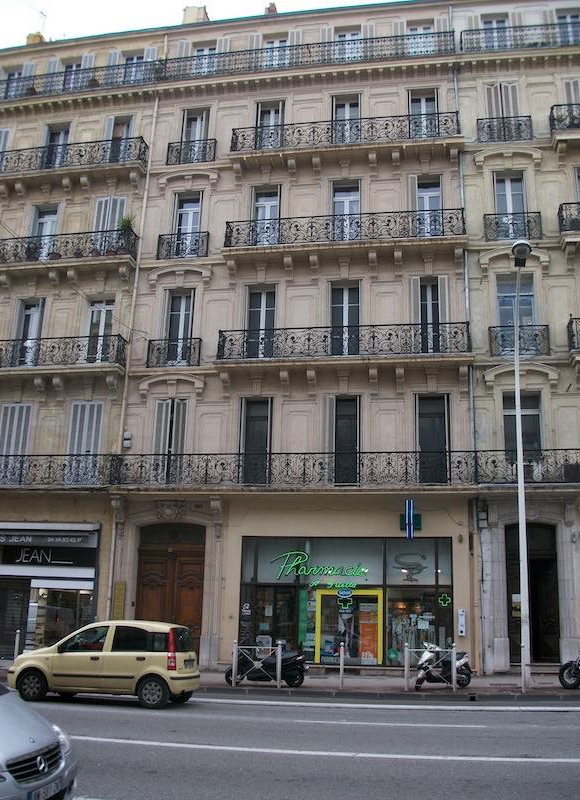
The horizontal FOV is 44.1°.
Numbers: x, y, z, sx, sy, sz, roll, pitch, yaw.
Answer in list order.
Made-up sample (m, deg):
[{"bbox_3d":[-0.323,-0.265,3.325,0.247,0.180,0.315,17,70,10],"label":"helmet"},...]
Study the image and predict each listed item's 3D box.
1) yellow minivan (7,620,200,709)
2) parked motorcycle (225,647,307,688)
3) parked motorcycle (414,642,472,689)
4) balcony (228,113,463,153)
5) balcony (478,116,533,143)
[{"bbox_3d":[-3.577,5.036,13.998,3.540,1.540,1.580,-1,-16,8],"label":"yellow minivan"},{"bbox_3d":[-0.516,5.830,15.730,1.820,1.000,0.680,-1,-16,9],"label":"parked motorcycle"},{"bbox_3d":[3.290,5.661,15.303,1.720,1.040,0.650,10,-17,-28],"label":"parked motorcycle"},{"bbox_3d":[1.700,-7.874,21.727,6.850,0.830,0.720,-1,-16,9],"label":"balcony"},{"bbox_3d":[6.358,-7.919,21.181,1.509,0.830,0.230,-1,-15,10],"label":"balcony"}]

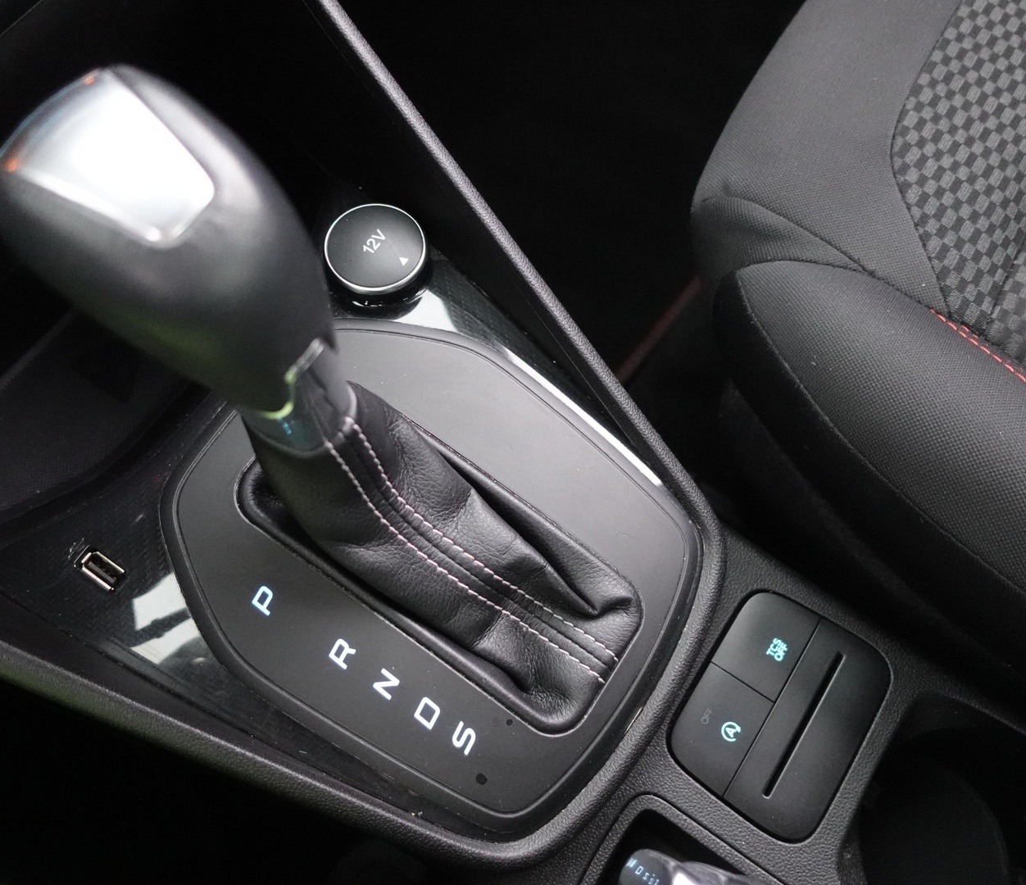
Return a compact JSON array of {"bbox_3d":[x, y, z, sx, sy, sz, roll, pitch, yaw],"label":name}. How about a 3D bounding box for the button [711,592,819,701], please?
[{"bbox_3d":[0.080,0.063,0.282,0.023,0.009,0.033,35,72,10],"label":"button"}]

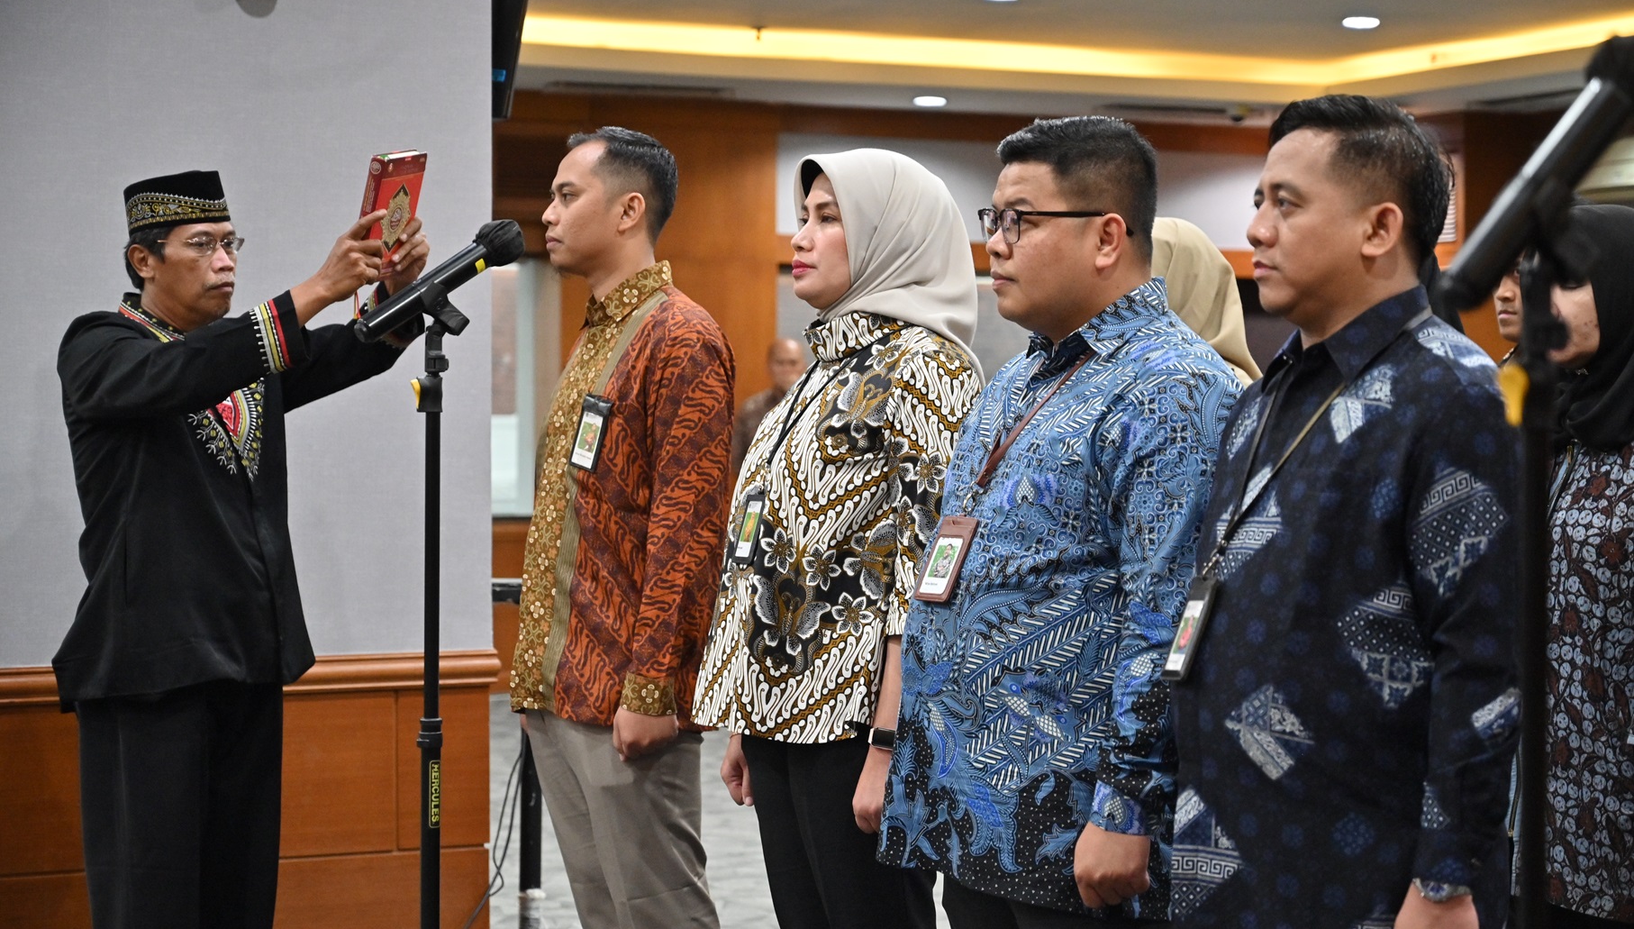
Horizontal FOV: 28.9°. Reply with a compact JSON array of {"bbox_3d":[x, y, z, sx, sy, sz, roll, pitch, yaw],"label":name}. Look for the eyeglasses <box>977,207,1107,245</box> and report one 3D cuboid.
[{"bbox_3d":[0.279,-0.274,3.680,0.142,0.043,0.142,0,1,-18],"label":"eyeglasses"}]

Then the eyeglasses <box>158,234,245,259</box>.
[{"bbox_3d":[-1.012,-0.348,5.090,0.140,0.038,0.137,1,2,35],"label":"eyeglasses"}]

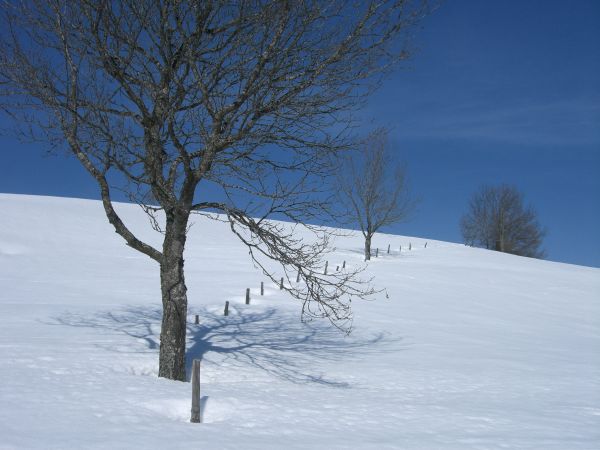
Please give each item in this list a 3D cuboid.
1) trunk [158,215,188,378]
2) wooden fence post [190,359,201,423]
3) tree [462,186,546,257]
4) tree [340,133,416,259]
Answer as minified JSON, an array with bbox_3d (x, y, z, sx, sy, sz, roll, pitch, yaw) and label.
[{"bbox_3d":[-2.093,1.200,10.900,0.460,2.750,0.440,0,-6,0],"label":"trunk"},{"bbox_3d":[-1.362,2.167,8.600,0.115,0.840,0.110,0,-6,0],"label":"wooden fence post"},{"bbox_3d":[20.081,-0.049,65.000,8.500,8.000,8.000,0,-6,0],"label":"tree"},{"bbox_3d":[4.529,-1.806,39.000,4.500,7.800,4.400,0,-6,0],"label":"tree"}]

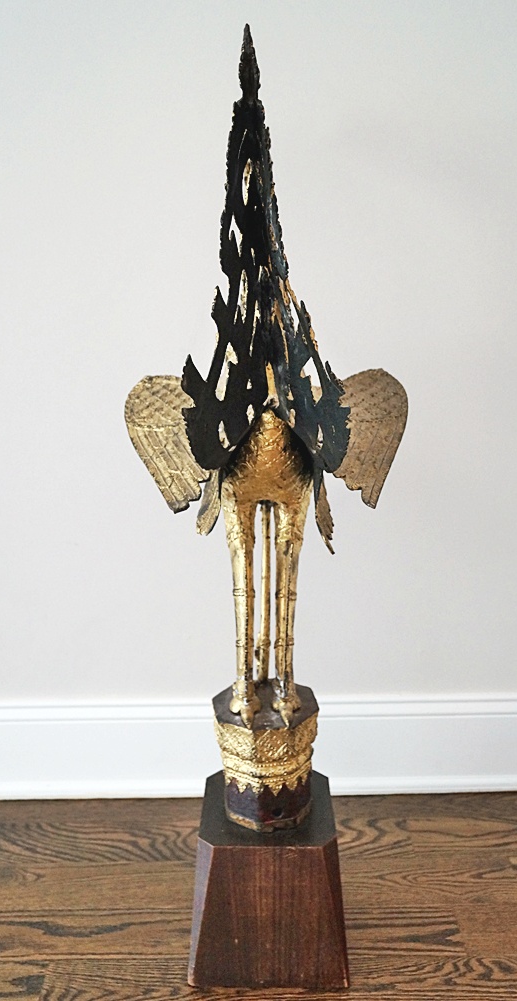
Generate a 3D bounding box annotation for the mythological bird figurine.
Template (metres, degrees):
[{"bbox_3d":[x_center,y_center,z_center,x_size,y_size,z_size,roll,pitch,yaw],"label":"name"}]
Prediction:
[{"bbox_3d":[0.013,-0.055,1.084,0.360,0.967,0.370,-3,13,-8],"label":"mythological bird figurine"}]

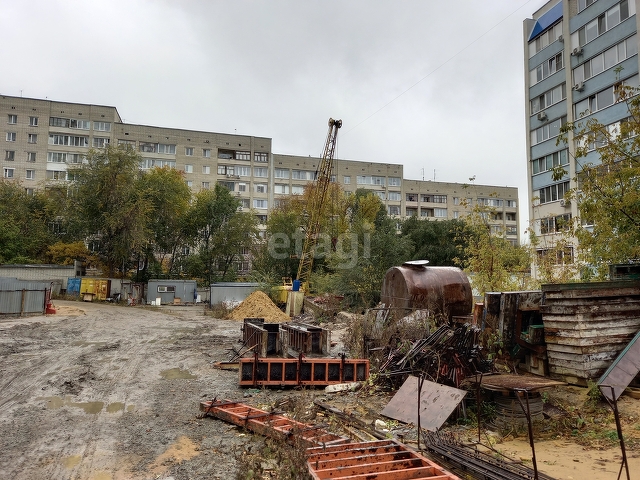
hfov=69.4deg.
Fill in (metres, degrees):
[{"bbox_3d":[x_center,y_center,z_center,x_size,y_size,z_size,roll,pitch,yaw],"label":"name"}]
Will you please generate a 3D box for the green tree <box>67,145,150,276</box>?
[{"bbox_3d":[-24.427,-2.330,53.295,9.630,17.670,9.150,2,-5,-25],"label":"green tree"}]

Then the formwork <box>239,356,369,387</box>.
[{"bbox_3d":[-0.347,2.997,10.563,3.000,0.620,0.200,1,-4,-8],"label":"formwork"}]

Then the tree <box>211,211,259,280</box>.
[{"bbox_3d":[-9.160,1.555,50.014,4.980,9.560,4.730,1,-4,-10],"label":"tree"}]

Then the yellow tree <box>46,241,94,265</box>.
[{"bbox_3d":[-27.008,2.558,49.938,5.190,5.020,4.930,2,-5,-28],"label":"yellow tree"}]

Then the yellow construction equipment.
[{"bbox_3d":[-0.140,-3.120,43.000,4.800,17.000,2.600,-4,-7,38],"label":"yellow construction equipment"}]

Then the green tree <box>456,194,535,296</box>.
[{"bbox_3d":[8.509,0.847,22.499,3.700,6.180,3.510,-1,-4,21],"label":"green tree"}]

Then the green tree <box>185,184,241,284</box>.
[{"bbox_3d":[-12.137,0.071,52.124,6.300,12.800,5.990,1,-4,-13],"label":"green tree"}]

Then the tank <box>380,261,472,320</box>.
[{"bbox_3d":[3.726,2.031,16.028,2.400,2.500,2.300,1,-4,-16],"label":"tank"}]

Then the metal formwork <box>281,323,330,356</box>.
[{"bbox_3d":[-0.503,3.277,15.551,0.780,0.670,2.600,2,-4,-24],"label":"metal formwork"}]

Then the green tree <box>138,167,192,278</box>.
[{"bbox_3d":[-17.930,-1.020,53.203,6.420,15.090,6.100,2,-4,-19],"label":"green tree"}]

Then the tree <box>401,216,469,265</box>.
[{"bbox_3d":[12.660,1.834,51.002,7.880,8.910,7.480,-1,-4,14],"label":"tree"}]

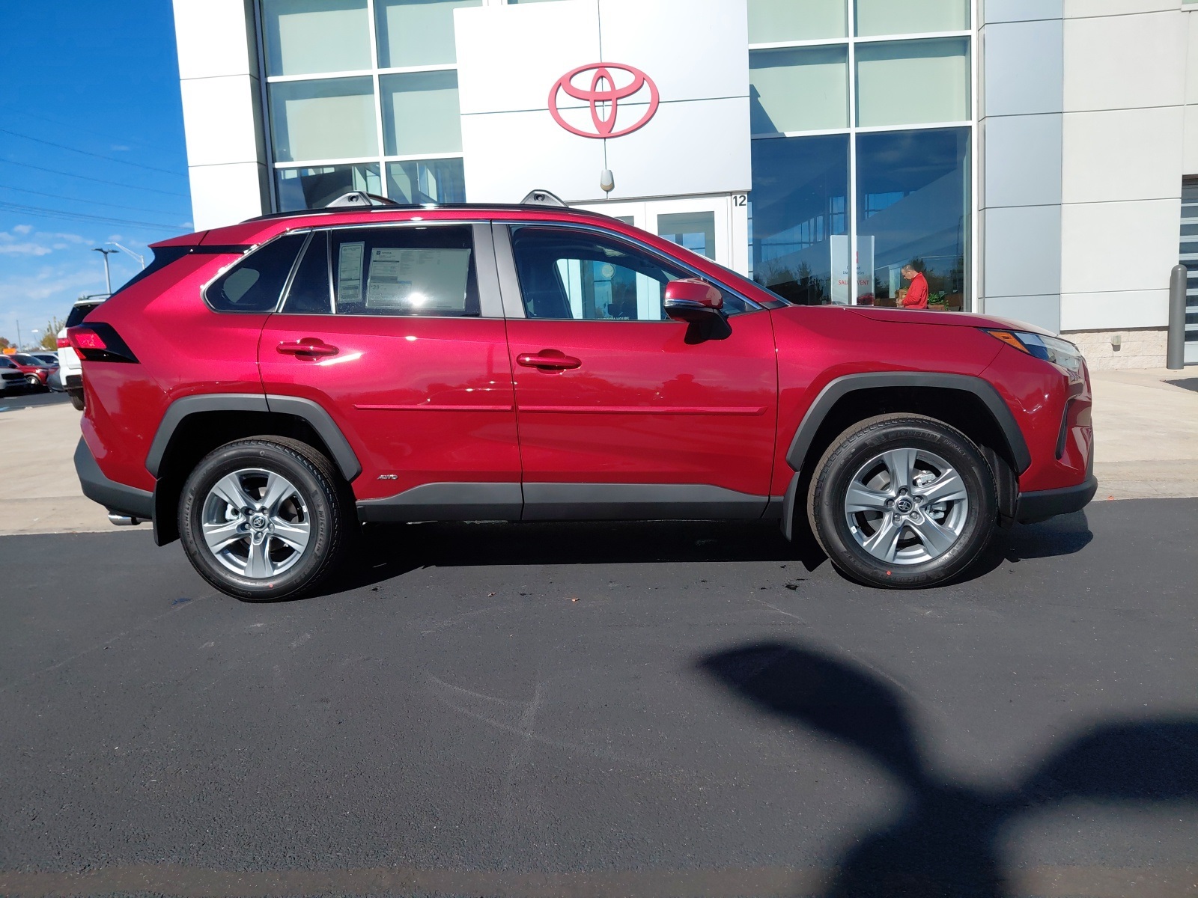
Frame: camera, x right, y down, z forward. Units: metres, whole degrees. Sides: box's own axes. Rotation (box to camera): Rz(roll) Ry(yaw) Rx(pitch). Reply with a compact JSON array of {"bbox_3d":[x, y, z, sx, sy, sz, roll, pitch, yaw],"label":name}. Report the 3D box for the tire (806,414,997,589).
[{"bbox_3d":[1.228,0.215,3.528,0.710,0.710,0.225,-2,7,5],"label":"tire"}]

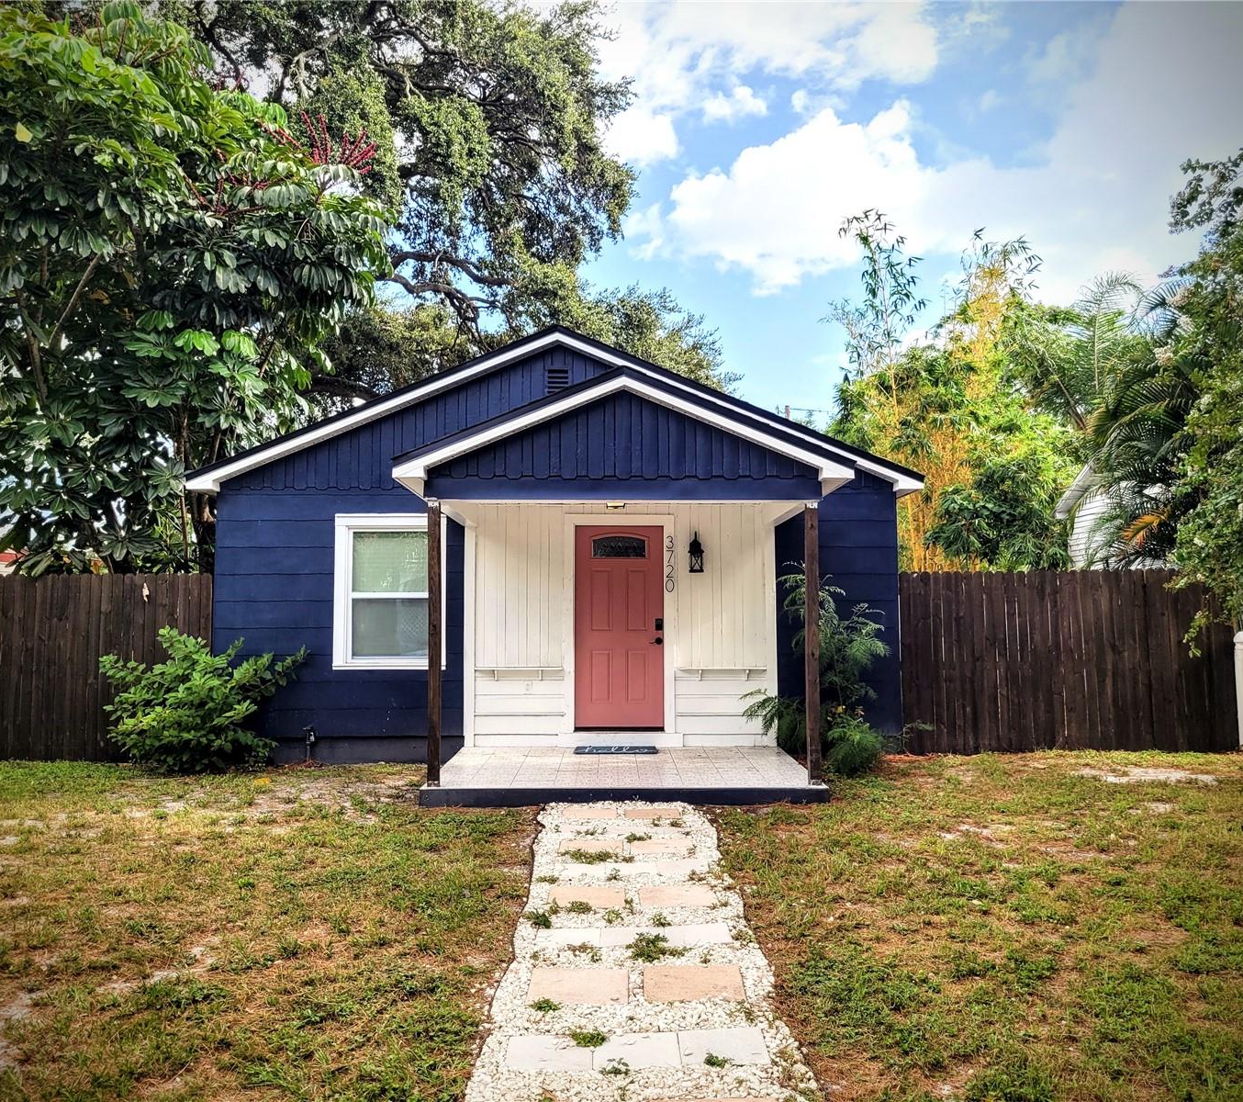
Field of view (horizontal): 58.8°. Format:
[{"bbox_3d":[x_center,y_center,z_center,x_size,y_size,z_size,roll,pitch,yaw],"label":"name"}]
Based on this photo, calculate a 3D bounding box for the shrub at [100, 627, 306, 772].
[{"bbox_3d":[-3.954,1.405,10.430,1.920,1.370,1.450,0,-4,-1],"label":"shrub"}]

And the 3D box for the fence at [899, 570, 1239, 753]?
[{"bbox_3d":[4.575,1.137,11.285,3.450,1.860,0.100,0,-4,-1],"label":"fence"}]

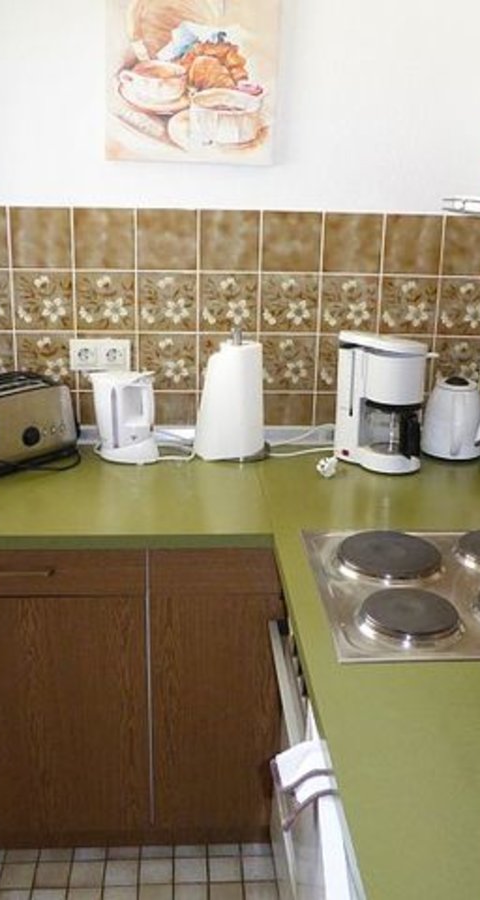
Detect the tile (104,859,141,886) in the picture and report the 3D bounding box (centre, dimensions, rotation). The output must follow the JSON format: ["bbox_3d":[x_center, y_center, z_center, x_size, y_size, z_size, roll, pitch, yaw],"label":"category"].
[{"bbox_3d":[-0.265,0.956,1.873,0.074,0.010,0.074,0,18,-4],"label":"tile"}]

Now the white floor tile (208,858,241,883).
[{"bbox_3d":[-0.035,0.950,1.875,0.073,0.010,0.073,0,18,-3],"label":"white floor tile"}]

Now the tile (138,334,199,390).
[{"bbox_3d":[-0.182,-0.221,2.114,0.149,0.149,0.010,0,18,-4],"label":"tile"}]

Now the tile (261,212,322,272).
[{"bbox_3d":[0.128,-0.510,2.045,0.150,0.150,0.010,0,18,-4],"label":"tile"}]

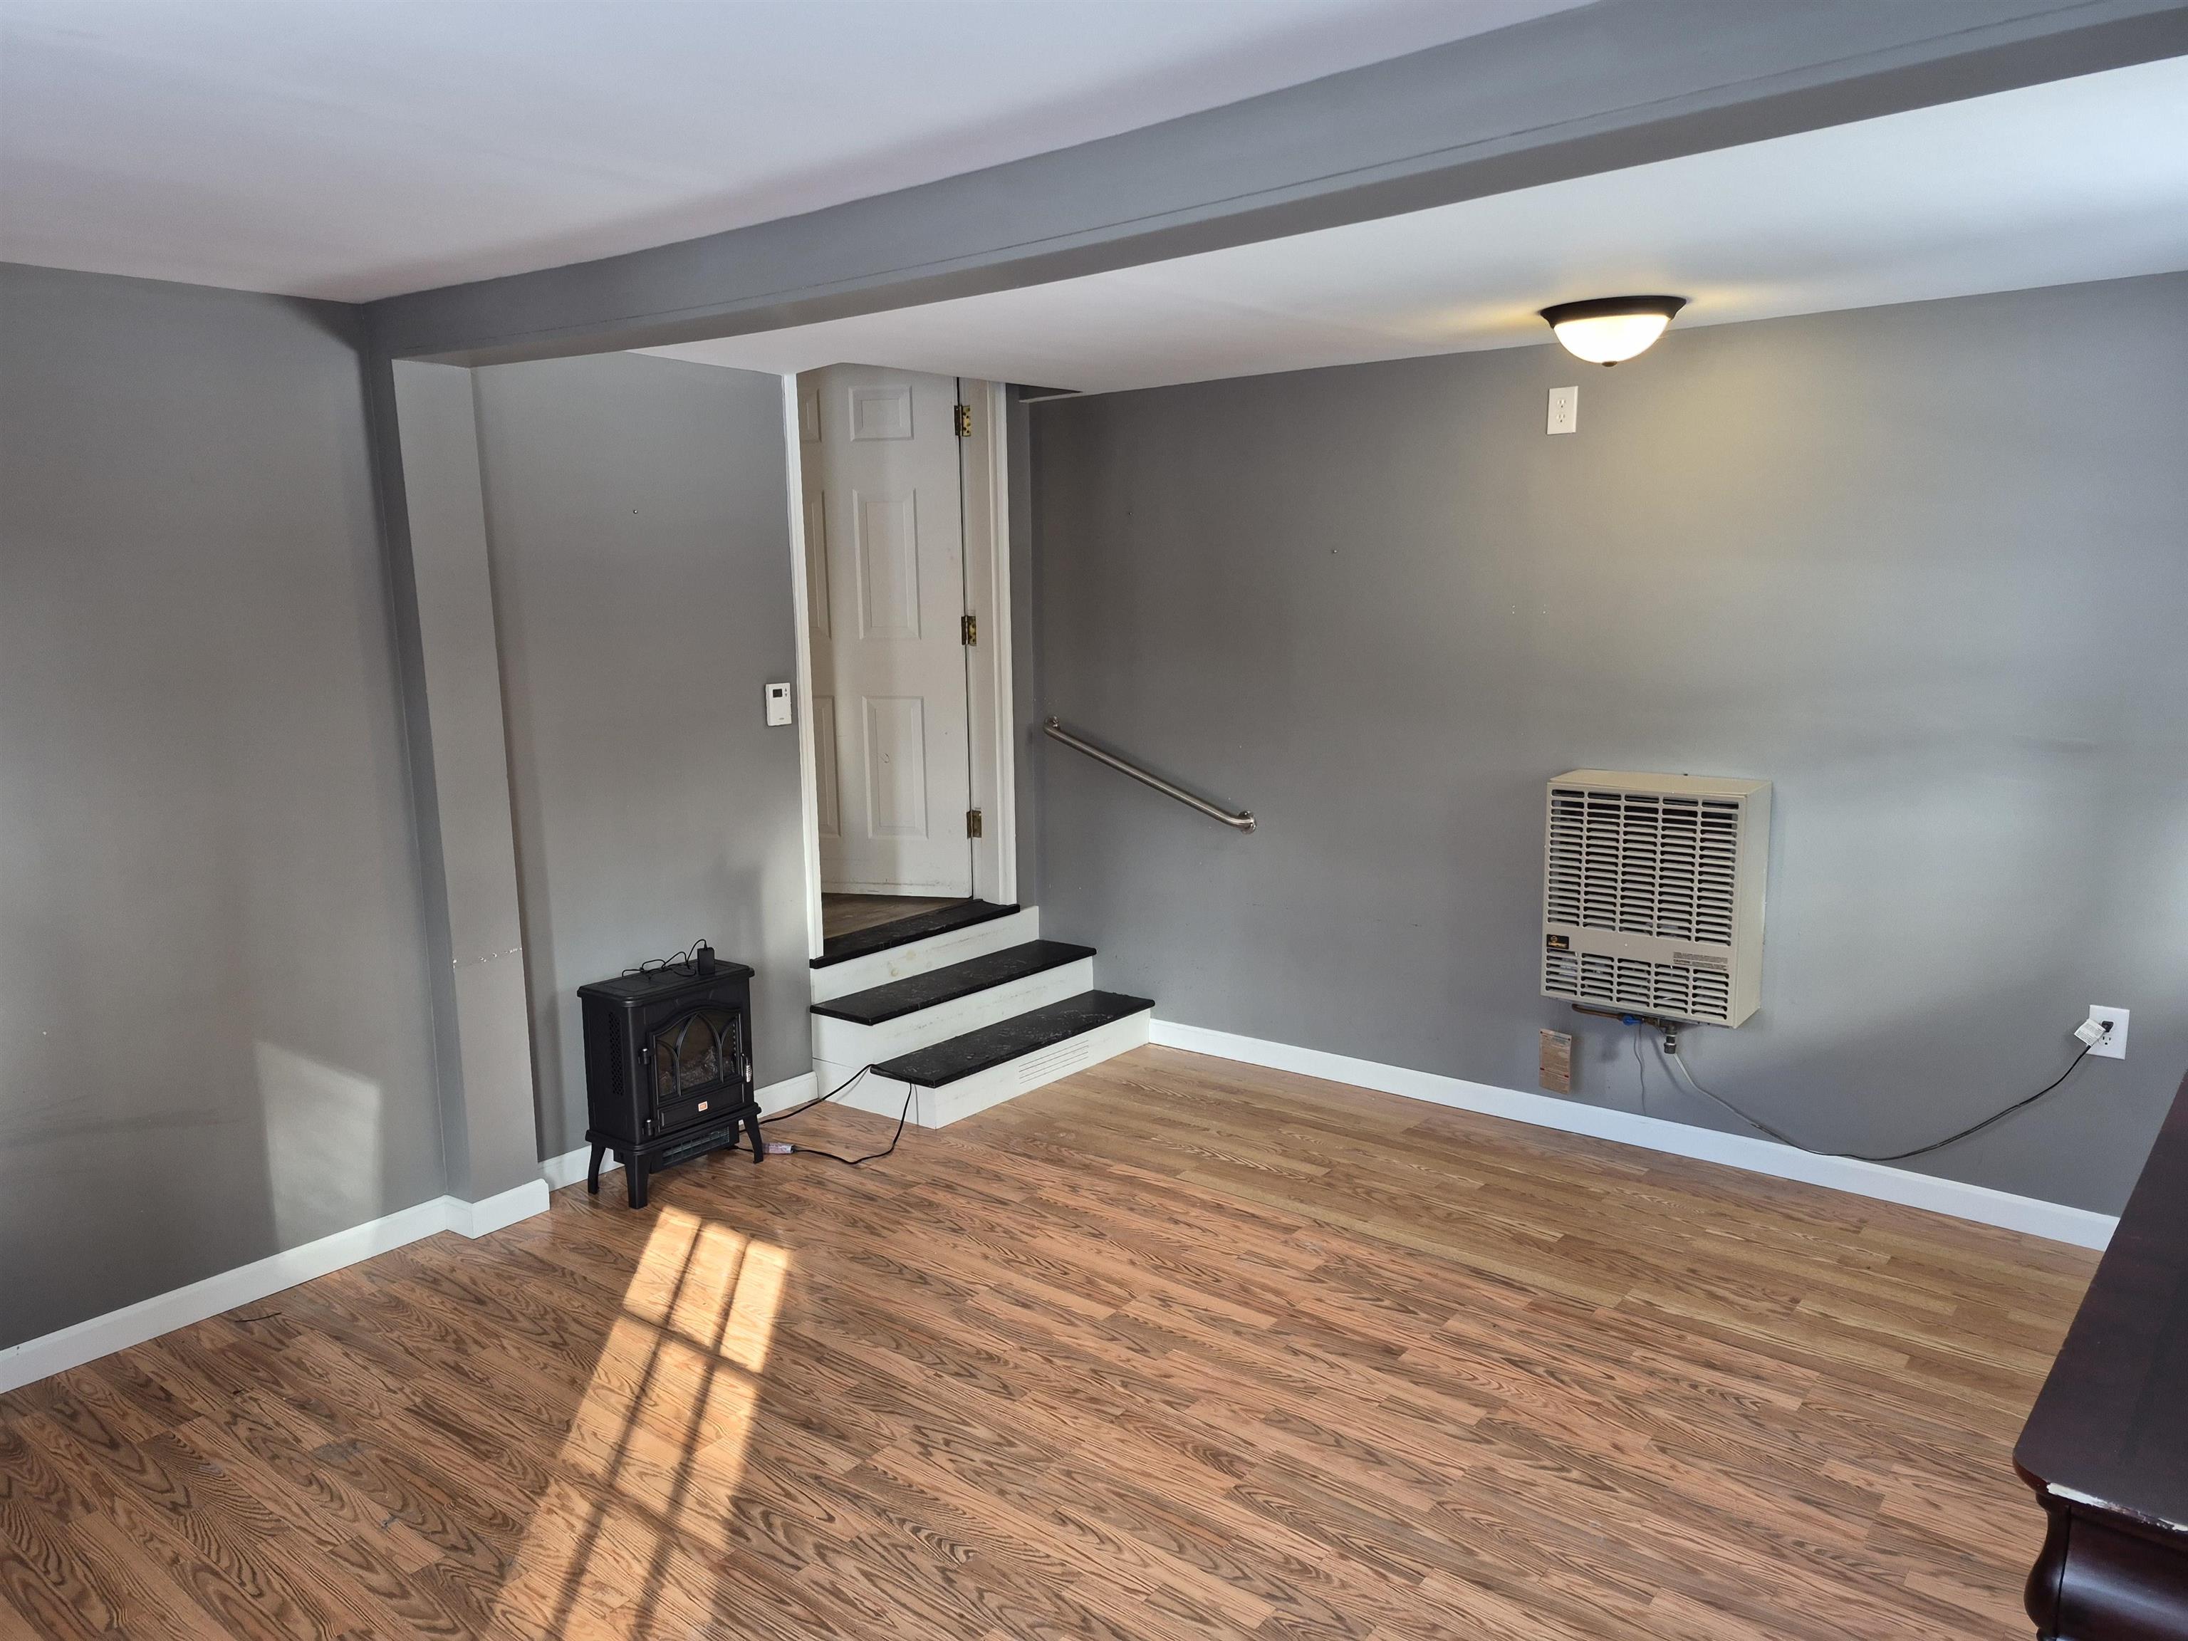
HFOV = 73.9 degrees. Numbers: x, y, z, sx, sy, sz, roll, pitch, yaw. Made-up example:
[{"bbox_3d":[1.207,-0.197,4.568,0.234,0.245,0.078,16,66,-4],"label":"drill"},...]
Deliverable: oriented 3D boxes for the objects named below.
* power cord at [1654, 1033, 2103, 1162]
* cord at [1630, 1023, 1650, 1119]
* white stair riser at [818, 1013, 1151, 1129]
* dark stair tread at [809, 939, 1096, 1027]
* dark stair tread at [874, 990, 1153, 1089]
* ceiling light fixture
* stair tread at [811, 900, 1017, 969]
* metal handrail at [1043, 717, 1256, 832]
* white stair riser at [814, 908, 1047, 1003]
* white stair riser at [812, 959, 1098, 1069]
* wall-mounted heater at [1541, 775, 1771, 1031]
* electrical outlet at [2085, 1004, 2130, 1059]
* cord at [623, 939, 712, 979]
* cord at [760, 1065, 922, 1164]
[{"bbox_3d":[1.968,0.680,3.741,1.000,0.440,0.075,6,12,38],"label":"power cord"},{"bbox_3d":[1.541,0.712,4.116,0.042,0.277,0.030,6,12,38],"label":"cord"},{"bbox_3d":[-0.339,0.780,4.957,0.530,0.136,1.055,7,12,40],"label":"white stair riser"},{"bbox_3d":[-0.453,0.548,5.034,0.275,0.024,1.080,6,11,38],"label":"dark stair tread"},{"bbox_3d":[-0.239,0.718,4.867,0.280,0.028,1.050,7,12,40],"label":"dark stair tread"},{"bbox_3d":[1.254,-1.170,3.526,0.333,0.133,0.333,6,12,38],"label":"ceiling light fixture"},{"bbox_3d":[-0.659,0.389,5.096,0.177,0.027,1.003,6,11,38],"label":"stair tread"},{"bbox_3d":[0.169,-0.163,5.015,0.915,0.072,0.075,29,25,31],"label":"metal handrail"},{"bbox_3d":[-0.571,0.464,5.104,0.021,0.129,1.096,6,11,38],"label":"white stair riser"},{"bbox_3d":[-0.451,0.628,5.018,0.270,0.155,1.050,7,12,40],"label":"white stair riser"},{"bbox_3d":[1.511,0.198,3.928,0.510,0.605,0.235,6,11,38],"label":"wall-mounted heater"},{"bbox_3d":[2.385,0.500,3.418,0.075,0.118,0.008,6,11,38],"label":"electrical outlet"},{"bbox_3d":[-1.182,0.386,4.034,0.185,0.101,0.172,6,11,38],"label":"cord"},{"bbox_3d":[-0.792,0.876,4.407,0.491,0.161,0.403,6,11,38],"label":"cord"}]

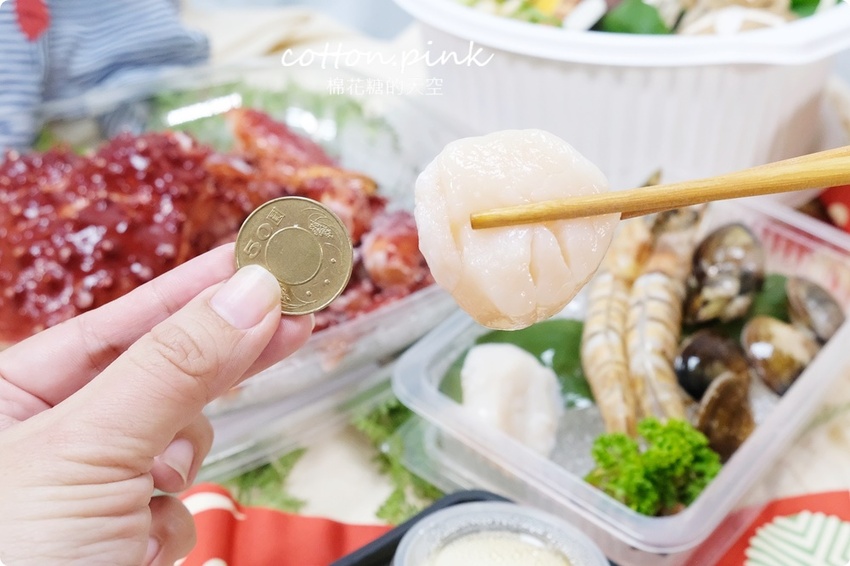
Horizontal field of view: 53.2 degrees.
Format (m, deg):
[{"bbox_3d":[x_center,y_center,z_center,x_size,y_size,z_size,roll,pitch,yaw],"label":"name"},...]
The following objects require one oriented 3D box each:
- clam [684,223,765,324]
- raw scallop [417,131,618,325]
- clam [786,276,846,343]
[{"bbox_3d":[0.141,-0.004,0.400,0.038,0.046,0.027,27,22,21],"label":"clam"},{"bbox_3d":[0.022,-0.013,0.211,0.049,0.028,0.049,1,75,-5],"label":"raw scallop"},{"bbox_3d":[0.180,0.012,0.390,0.038,0.024,0.033,49,45,4],"label":"clam"}]

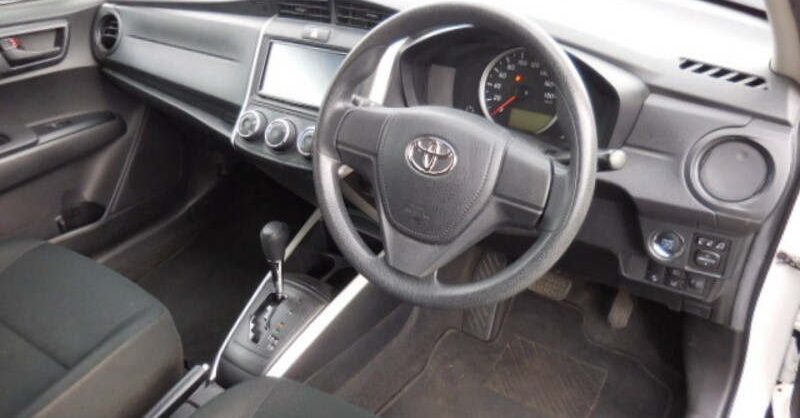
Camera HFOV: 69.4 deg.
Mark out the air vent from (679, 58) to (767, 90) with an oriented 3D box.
[{"bbox_3d":[0.440,-0.185,0.787,0.113,0.016,0.034,22,49,29],"label":"air vent"}]

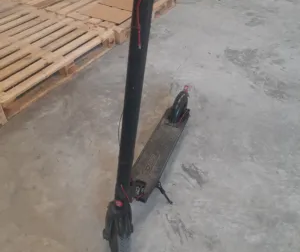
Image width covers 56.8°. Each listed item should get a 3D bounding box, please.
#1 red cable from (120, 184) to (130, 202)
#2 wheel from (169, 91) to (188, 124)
[{"bbox_3d":[-0.089,0.257,1.050,0.040,0.090,0.035,-2,43,-4],"label":"red cable"},{"bbox_3d":[0.186,-0.110,1.746,0.055,0.210,0.210,18,46,14],"label":"wheel"}]

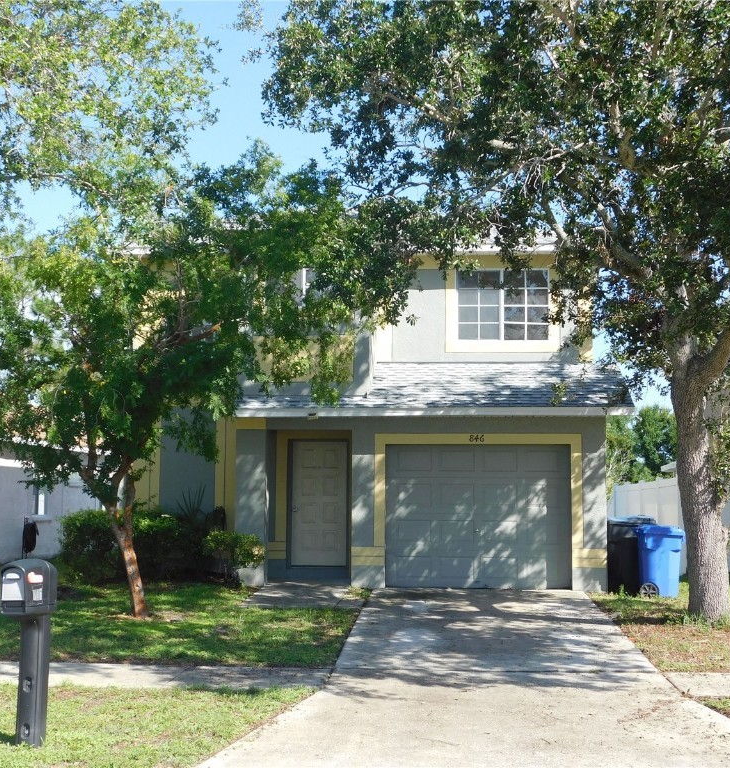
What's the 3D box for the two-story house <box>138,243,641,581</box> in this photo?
[{"bbox_3d":[0.134,0.056,22.945,8.250,6.900,11.050,0,-5,5],"label":"two-story house"}]

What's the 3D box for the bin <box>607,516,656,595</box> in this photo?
[{"bbox_3d":[4.023,2.564,18.000,0.760,1.140,0.640,0,-5,5],"label":"bin"}]

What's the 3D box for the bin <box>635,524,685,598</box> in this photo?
[{"bbox_3d":[4.340,2.559,17.350,0.670,1.060,0.580,0,-5,5],"label":"bin"}]

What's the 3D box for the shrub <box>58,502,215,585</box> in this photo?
[{"bbox_3d":[-3.565,2.570,18.968,2.400,1.280,1.250,0,-5,5],"label":"shrub"}]

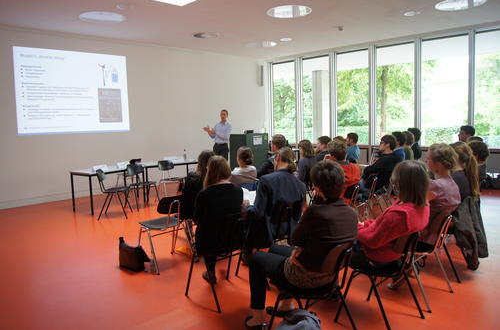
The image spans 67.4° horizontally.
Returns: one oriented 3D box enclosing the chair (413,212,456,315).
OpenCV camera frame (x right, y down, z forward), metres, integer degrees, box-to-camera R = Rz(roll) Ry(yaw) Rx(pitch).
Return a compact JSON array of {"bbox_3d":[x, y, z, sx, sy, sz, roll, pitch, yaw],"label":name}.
[{"bbox_3d":[1.429,0.724,3.196,0.500,0.790,0.540,-9,9,-44],"label":"chair"}]

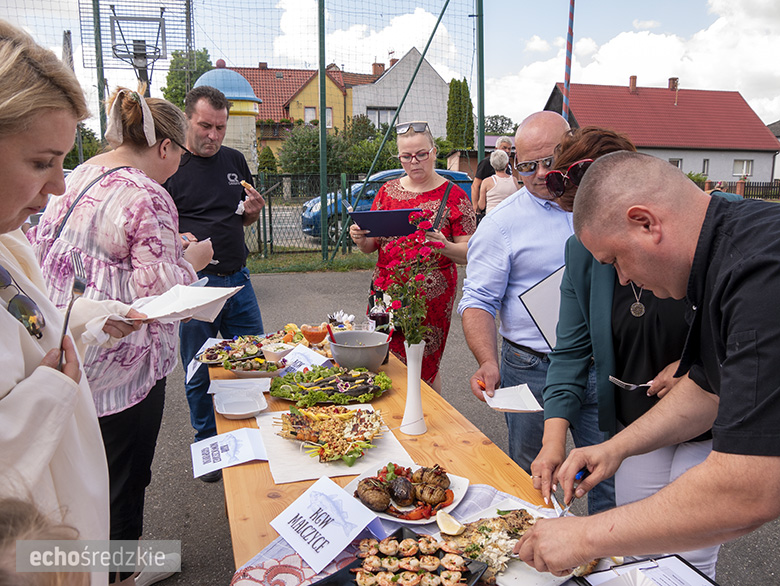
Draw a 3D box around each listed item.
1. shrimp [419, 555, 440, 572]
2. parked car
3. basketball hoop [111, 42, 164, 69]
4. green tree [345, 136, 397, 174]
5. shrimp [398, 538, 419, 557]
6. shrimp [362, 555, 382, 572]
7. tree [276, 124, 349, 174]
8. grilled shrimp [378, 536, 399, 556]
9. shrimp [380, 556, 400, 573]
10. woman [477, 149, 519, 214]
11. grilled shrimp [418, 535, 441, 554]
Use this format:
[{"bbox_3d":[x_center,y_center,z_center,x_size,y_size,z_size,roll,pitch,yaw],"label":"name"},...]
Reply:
[{"bbox_3d":[0.071,0.487,1.135,0.041,0.021,0.030,1,11,6],"label":"shrimp"},{"bbox_3d":[-0.263,-1.932,13.404,3.850,1.480,1.700,-3,12,-17],"label":"parked car"},{"bbox_3d":[-2.787,-2.607,6.985,0.485,0.190,0.560,-2,12,-12],"label":"basketball hoop"},{"bbox_3d":[-0.728,-5.962,29.912,2.700,2.824,2.430,0,11,-1],"label":"green tree"},{"bbox_3d":[0.035,0.478,1.185,0.037,0.022,0.032,-1,12,0],"label":"shrimp"},{"bbox_3d":[-0.032,0.488,1.139,0.038,0.022,0.031,-1,12,0],"label":"shrimp"},{"bbox_3d":[-3.627,-6.184,29.867,3.300,3.279,2.970,-1,11,-7],"label":"tree"},{"bbox_3d":[-0.003,0.478,1.189,0.037,0.022,0.035,-1,12,0],"label":"grilled shrimp"},{"bbox_3d":[0.001,0.486,1.130,0.035,0.018,0.030,0,11,0],"label":"shrimp"},{"bbox_3d":[1.064,-0.615,6.357,0.460,1.630,0.320,0,12,4],"label":"woman"},{"bbox_3d":[0.073,0.476,1.194,0.043,0.023,0.035,-1,12,0],"label":"grilled shrimp"}]

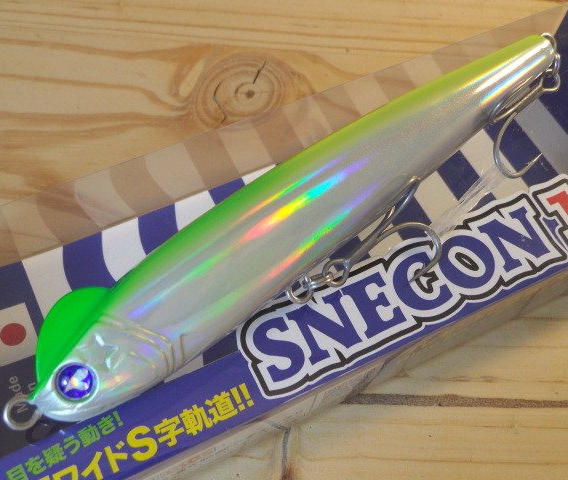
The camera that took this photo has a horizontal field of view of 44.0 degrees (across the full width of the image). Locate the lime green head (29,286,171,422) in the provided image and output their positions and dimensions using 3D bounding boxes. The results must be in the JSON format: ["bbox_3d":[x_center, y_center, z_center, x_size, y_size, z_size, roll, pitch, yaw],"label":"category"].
[{"bbox_3d":[-0.032,0.019,0.114,0.024,0.015,0.021,-35,72,-21],"label":"lime green head"}]

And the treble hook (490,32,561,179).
[{"bbox_3d":[0.052,-0.029,0.150,0.031,0.017,0.020,-35,72,-21],"label":"treble hook"}]

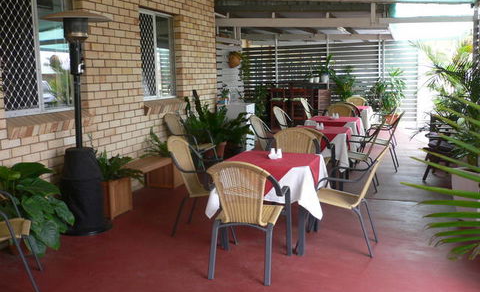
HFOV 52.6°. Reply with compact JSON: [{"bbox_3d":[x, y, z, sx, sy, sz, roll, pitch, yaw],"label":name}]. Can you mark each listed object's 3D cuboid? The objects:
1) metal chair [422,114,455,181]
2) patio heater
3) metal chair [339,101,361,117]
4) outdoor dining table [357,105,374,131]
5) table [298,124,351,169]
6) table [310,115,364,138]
[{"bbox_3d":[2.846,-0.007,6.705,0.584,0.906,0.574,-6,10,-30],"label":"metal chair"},{"bbox_3d":[-1.535,-0.237,4.780,0.664,2.134,0.664,2,9,20],"label":"patio heater"},{"bbox_3d":[2.144,-0.392,9.446,0.564,0.896,0.664,2,9,20],"label":"metal chair"},{"bbox_3d":[2.459,-0.480,10.431,0.760,0.730,0.760,2,9,20],"label":"outdoor dining table"},{"bbox_3d":[1.050,0.156,6.397,0.740,0.730,0.740,2,9,20],"label":"table"},{"bbox_3d":[1.526,-0.061,7.850,0.846,0.745,0.826,2,9,20],"label":"table"}]

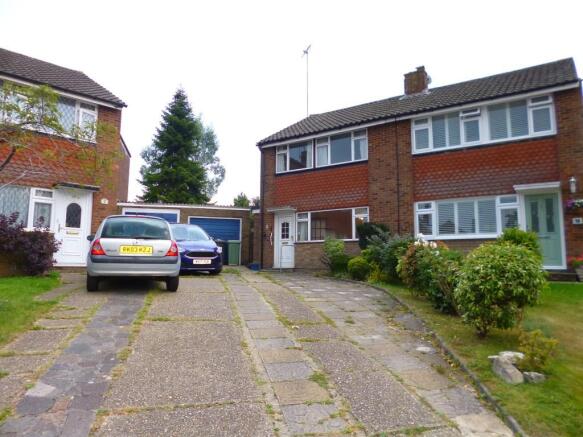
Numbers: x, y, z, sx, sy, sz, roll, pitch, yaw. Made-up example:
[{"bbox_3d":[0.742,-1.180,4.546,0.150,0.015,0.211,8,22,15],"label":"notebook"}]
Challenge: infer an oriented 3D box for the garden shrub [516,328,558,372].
[{"bbox_3d":[2.526,1.354,4.125,0.423,0.452,0.410,-4,-7,31],"label":"garden shrub"}]

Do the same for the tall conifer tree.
[{"bbox_3d":[-7.966,-3.055,28.290,5.741,12.630,5.741,2,-7,-16],"label":"tall conifer tree"}]

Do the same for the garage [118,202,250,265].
[{"bbox_3d":[-5.142,0.989,19.040,5.450,2.480,5.200,2,-7,-17],"label":"garage"}]

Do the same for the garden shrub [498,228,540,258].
[{"bbox_3d":[4.382,0.690,7.744,0.849,1.000,0.849,-4,-7,29],"label":"garden shrub"}]

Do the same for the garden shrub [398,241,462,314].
[{"bbox_3d":[2.100,0.864,6.087,0.984,1.126,0.984,-2,-7,19],"label":"garden shrub"}]

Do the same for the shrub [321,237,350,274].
[{"bbox_3d":[1.220,1.022,11.141,0.815,1.053,0.774,-1,-6,6],"label":"shrub"}]

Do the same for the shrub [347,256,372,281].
[{"bbox_3d":[1.492,1.112,8.970,0.524,0.535,0.524,-1,-7,9],"label":"shrub"}]

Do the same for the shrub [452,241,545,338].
[{"bbox_3d":[2.586,0.875,4.935,1.116,1.163,1.082,-3,-7,27],"label":"shrub"}]

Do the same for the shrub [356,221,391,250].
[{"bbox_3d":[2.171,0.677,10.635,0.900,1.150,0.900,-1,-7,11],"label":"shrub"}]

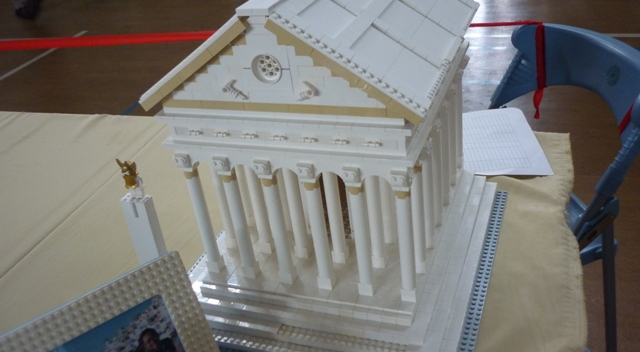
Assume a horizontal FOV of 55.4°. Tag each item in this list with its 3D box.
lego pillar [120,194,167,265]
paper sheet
[{"bbox_3d":[-0.211,0.089,0.759,0.032,0.141,0.016,3,31,19],"label":"lego pillar"},{"bbox_3d":[0.256,-0.064,1.036,0.210,0.010,0.258,-4,30,8],"label":"paper sheet"}]

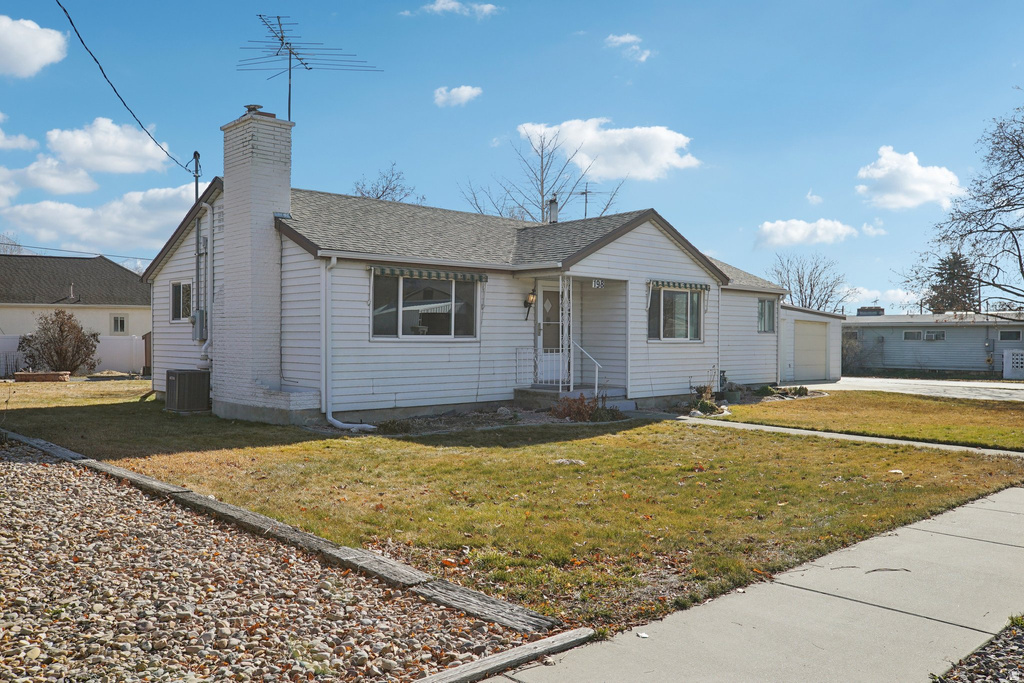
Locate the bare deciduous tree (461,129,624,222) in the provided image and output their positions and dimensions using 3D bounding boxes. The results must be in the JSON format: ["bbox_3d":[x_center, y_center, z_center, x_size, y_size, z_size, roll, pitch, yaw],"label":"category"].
[{"bbox_3d":[1.330,-4.000,36.000,7.300,10.500,7.200,0,0,0],"label":"bare deciduous tree"}]

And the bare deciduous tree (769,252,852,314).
[{"bbox_3d":[15.500,-1.700,43.000,4.600,6.000,4.600,0,0,0],"label":"bare deciduous tree"}]

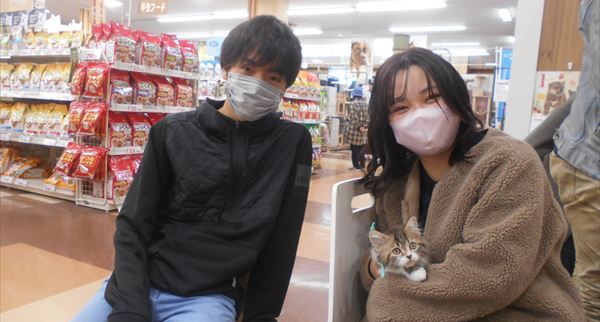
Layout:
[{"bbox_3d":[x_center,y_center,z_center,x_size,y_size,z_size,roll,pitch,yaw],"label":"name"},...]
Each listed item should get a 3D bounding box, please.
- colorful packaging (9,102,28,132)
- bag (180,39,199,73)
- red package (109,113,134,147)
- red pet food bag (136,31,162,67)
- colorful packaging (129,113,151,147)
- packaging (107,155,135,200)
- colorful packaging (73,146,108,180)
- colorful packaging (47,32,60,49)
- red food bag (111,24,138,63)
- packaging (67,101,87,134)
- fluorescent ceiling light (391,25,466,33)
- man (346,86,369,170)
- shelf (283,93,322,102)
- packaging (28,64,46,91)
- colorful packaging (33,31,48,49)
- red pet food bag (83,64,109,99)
[{"bbox_3d":[-3.134,-0.485,5.049,0.230,0.310,0.090,6,7,27],"label":"colorful packaging"},{"bbox_3d":[-1.265,-1.146,5.047,0.110,0.350,0.250,7,7,28],"label":"bag"},{"bbox_3d":[-1.772,-0.308,4.401,0.115,0.330,0.240,6,7,27],"label":"red package"},{"bbox_3d":[-1.560,-1.141,4.640,0.115,0.340,0.250,6,7,27],"label":"red pet food bag"},{"bbox_3d":[-1.621,-0.322,4.558,0.110,0.350,0.250,7,7,28],"label":"colorful packaging"},{"bbox_3d":[-1.788,0.159,4.495,0.120,0.390,0.230,1,5,34],"label":"packaging"},{"bbox_3d":[-1.942,0.021,4.201,0.260,0.310,0.110,7,-8,28],"label":"colorful packaging"},{"bbox_3d":[-2.593,-1.260,4.742,0.150,0.185,0.060,4,-1,14],"label":"colorful packaging"},{"bbox_3d":[-1.687,-1.089,4.265,0.110,0.370,0.250,7,7,28],"label":"red food bag"},{"bbox_3d":[-2.006,-0.393,4.112,0.220,0.310,0.080,7,1,33],"label":"packaging"},{"bbox_3d":[4.032,-4.190,14.253,2.360,0.100,0.220,6,8,28],"label":"fluorescent ceiling light"},{"bbox_3d":[1.158,-0.620,8.350,0.470,1.550,0.320,-1,8,-28],"label":"man"},{"bbox_3d":[-0.100,-1.000,7.073,0.380,0.060,1.220,6,7,27],"label":"shelf"},{"bbox_3d":[-2.796,-0.870,4.797,0.240,0.310,0.110,7,7,28],"label":"packaging"},{"bbox_3d":[-2.788,-1.300,4.842,0.165,0.200,0.065,4,-1,14],"label":"colorful packaging"},{"bbox_3d":[-1.922,-0.757,4.235,0.220,0.330,0.085,6,-1,24],"label":"red pet food bag"}]

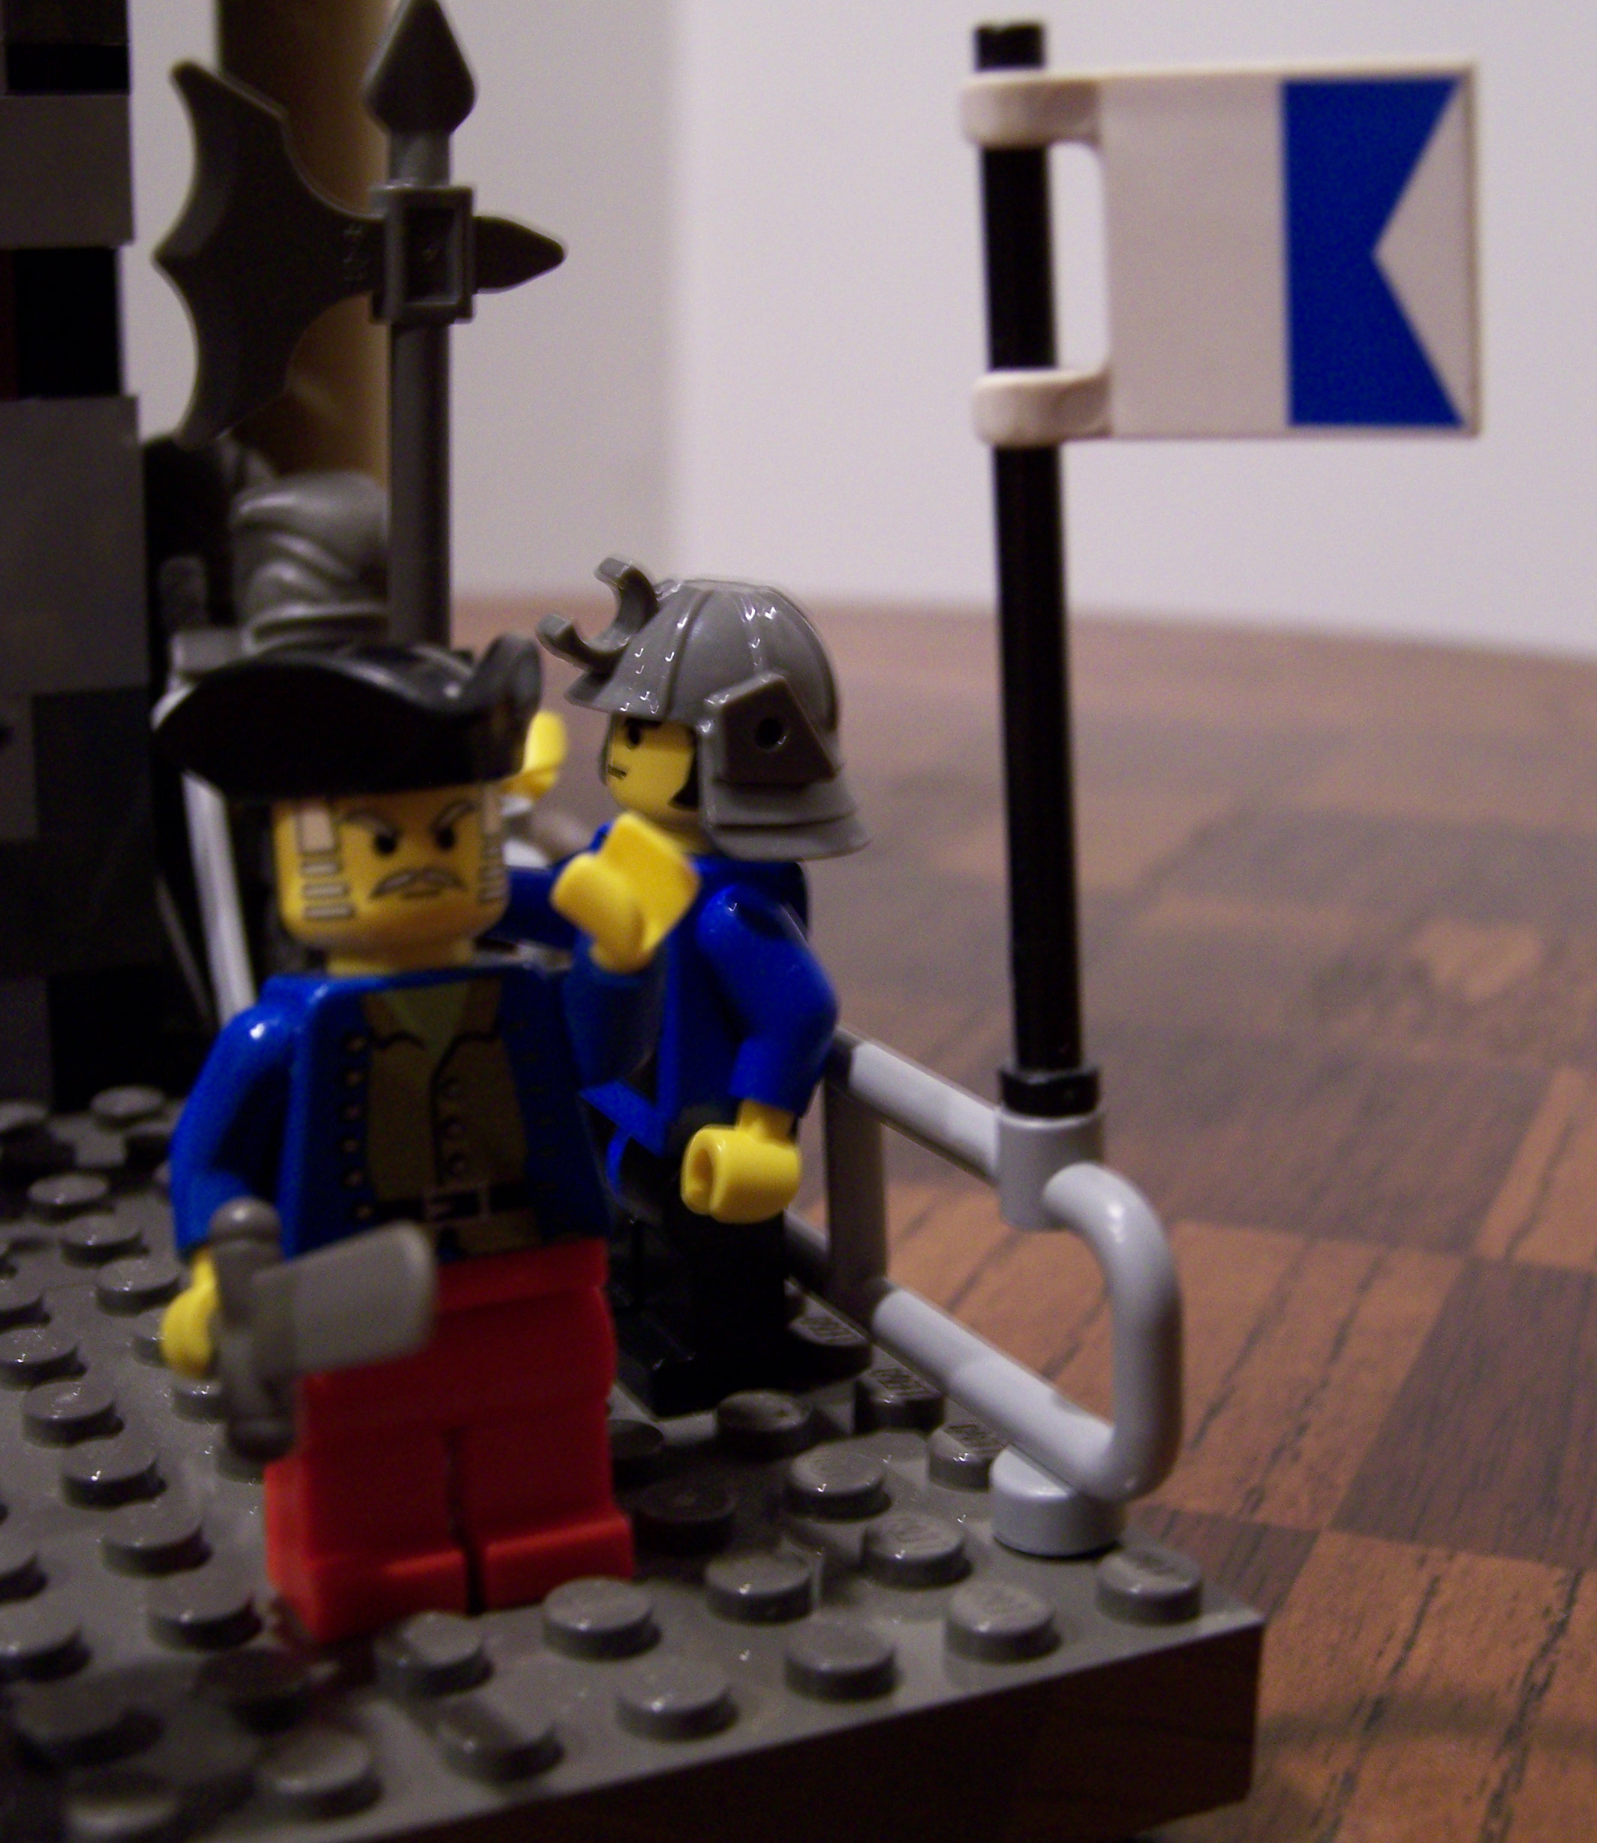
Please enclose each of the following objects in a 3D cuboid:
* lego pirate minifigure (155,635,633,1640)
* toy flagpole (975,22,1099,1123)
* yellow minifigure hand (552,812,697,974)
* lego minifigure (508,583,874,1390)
[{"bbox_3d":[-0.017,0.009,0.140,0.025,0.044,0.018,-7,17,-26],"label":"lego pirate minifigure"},{"bbox_3d":[0.010,-0.015,0.141,0.005,0.050,0.005,-3,9,0],"label":"toy flagpole"},{"bbox_3d":[-0.007,-0.001,0.135,0.006,0.007,0.005,-7,17,-26],"label":"yellow minifigure hand"},{"bbox_3d":[-0.006,0.003,0.165,0.020,0.044,0.025,-7,17,-26],"label":"lego minifigure"}]

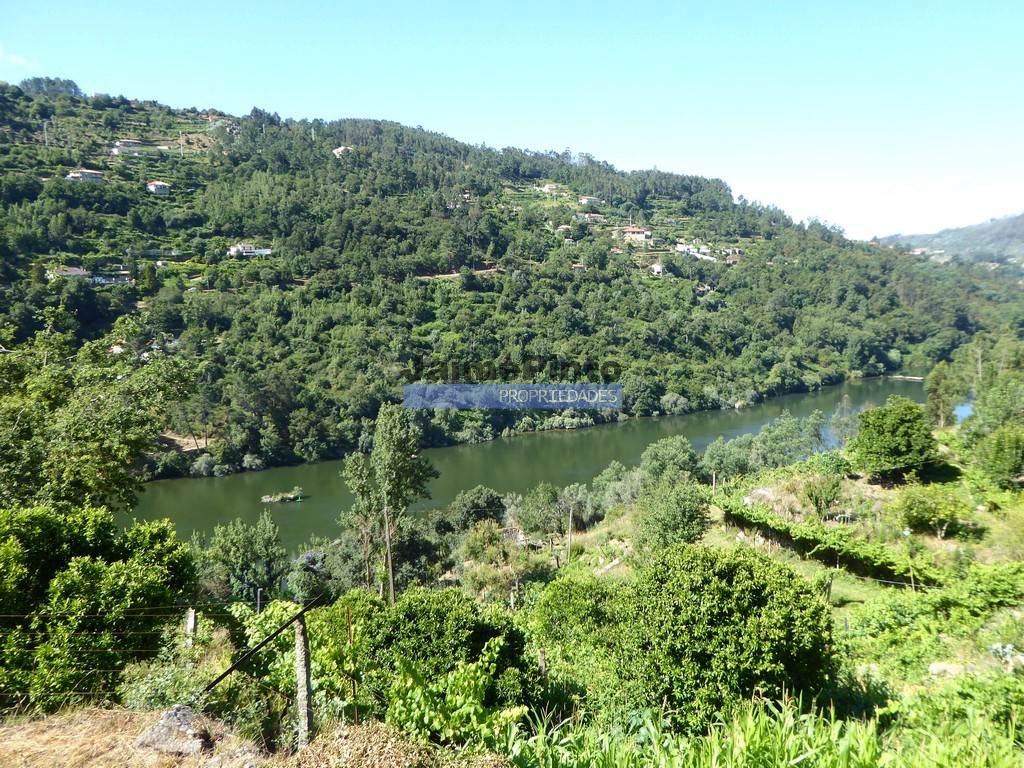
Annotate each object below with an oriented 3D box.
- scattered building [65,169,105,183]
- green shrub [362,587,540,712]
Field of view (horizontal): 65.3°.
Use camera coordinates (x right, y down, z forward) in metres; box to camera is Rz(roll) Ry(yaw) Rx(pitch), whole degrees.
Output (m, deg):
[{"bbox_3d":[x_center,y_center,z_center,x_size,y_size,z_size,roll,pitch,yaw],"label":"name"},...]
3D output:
[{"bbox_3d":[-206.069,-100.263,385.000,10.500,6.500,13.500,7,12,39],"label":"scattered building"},{"bbox_3d":[-1.174,5.191,15.500,3.300,2.500,2.900,-1,9,-5],"label":"green shrub"}]

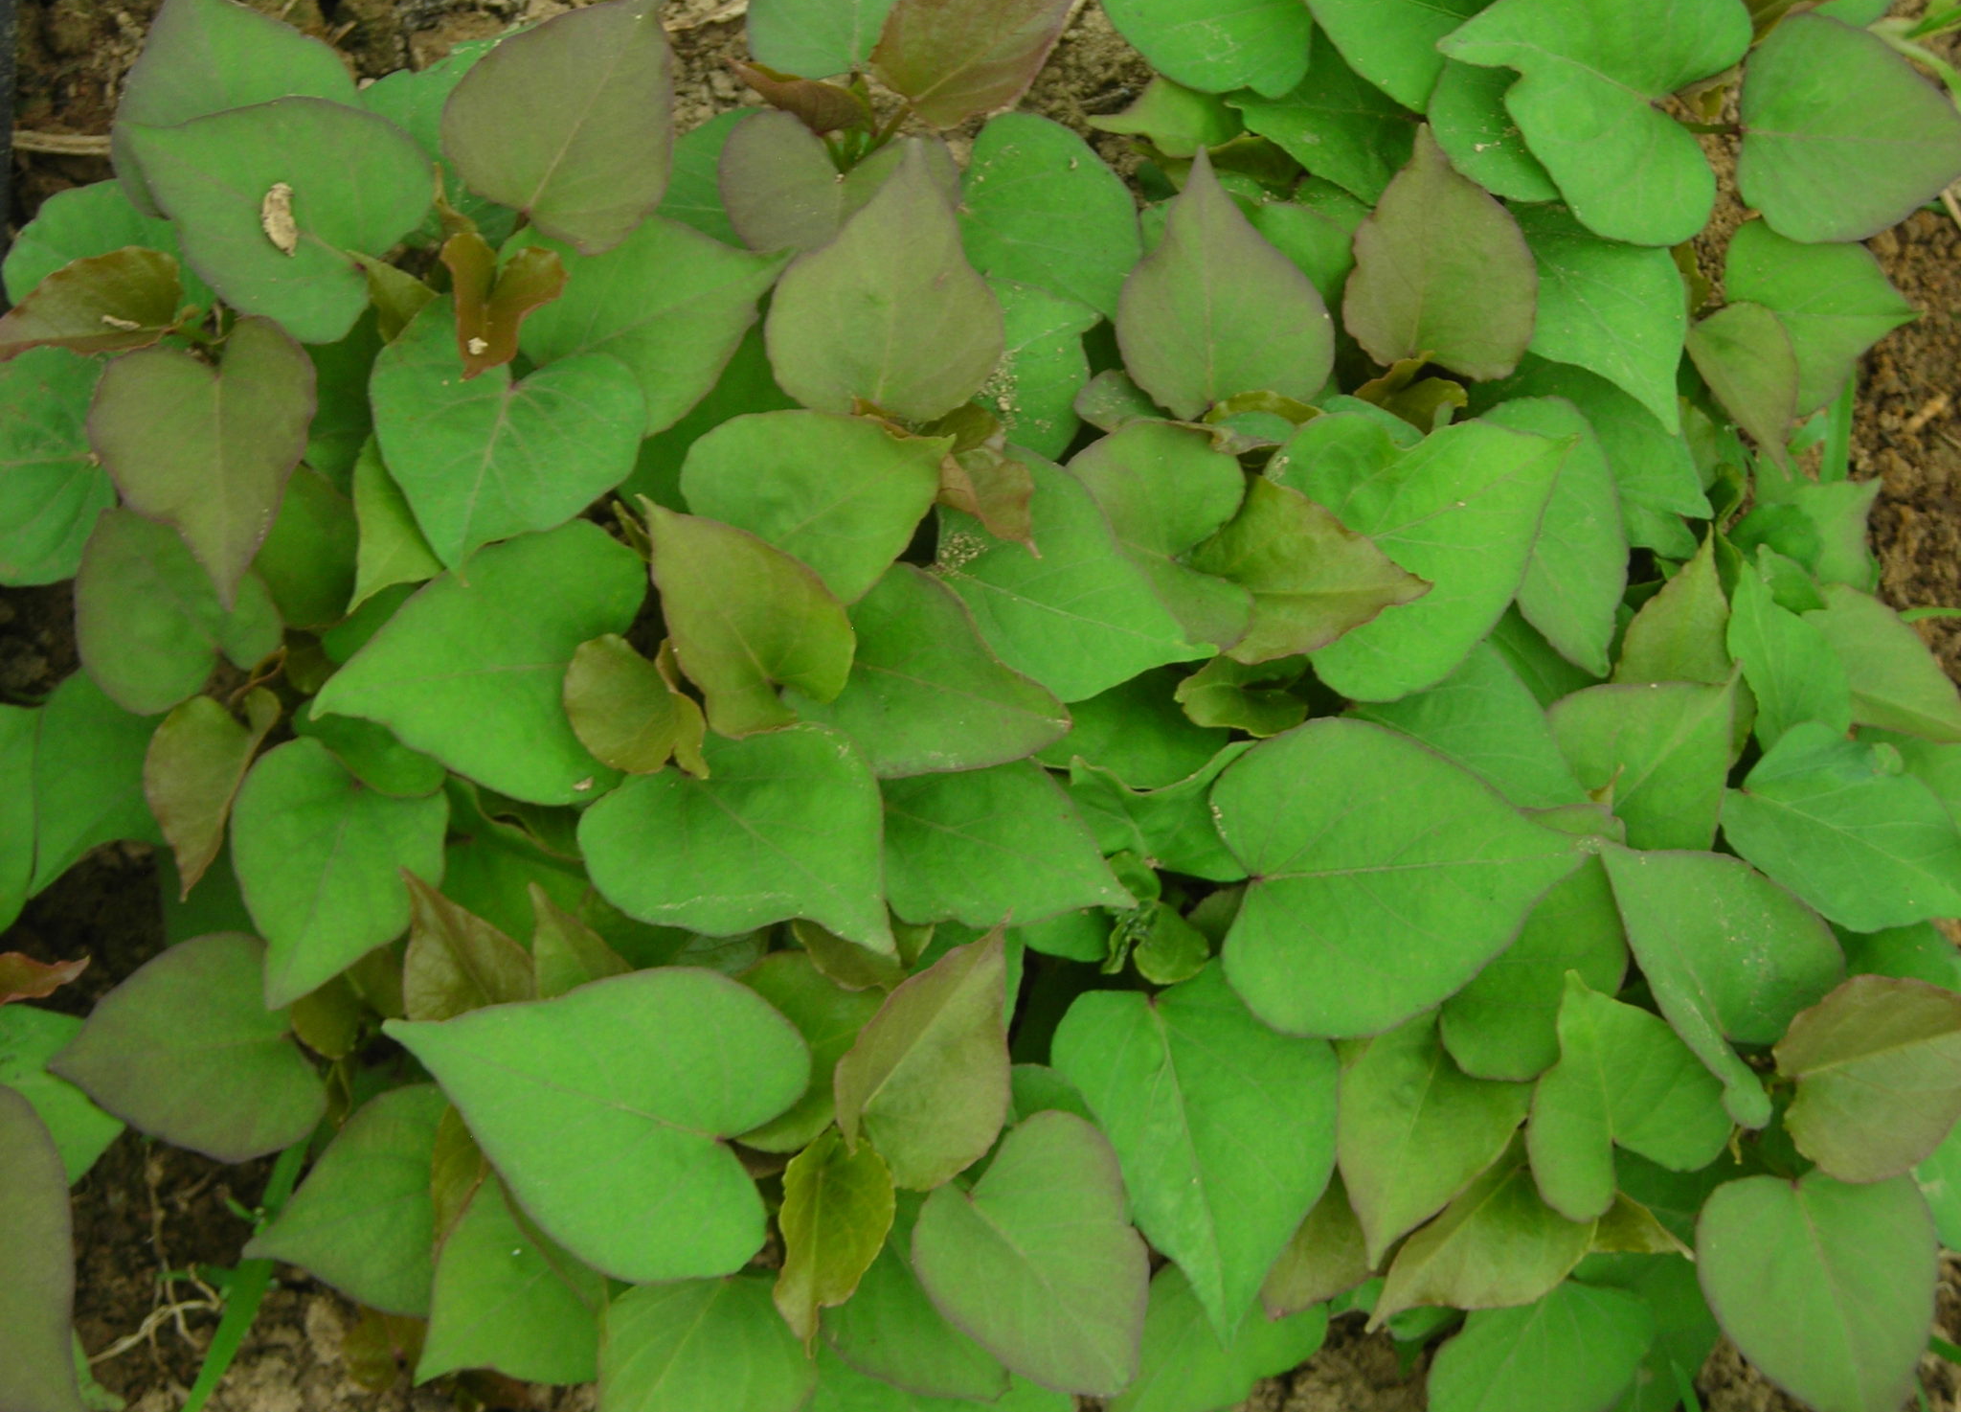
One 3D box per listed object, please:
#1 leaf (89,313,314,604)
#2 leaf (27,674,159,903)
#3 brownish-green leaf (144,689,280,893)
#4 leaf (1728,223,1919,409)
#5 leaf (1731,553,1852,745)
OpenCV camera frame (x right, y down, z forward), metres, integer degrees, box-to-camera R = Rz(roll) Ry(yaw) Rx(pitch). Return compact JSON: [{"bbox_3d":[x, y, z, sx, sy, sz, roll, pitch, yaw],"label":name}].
[{"bbox_3d":[-0.220,-0.070,1.040,0.064,0.018,0.085,-4,72,1],"label":"leaf"},{"bbox_3d":[-0.243,0.018,1.027,0.056,0.020,0.072,31,86,9],"label":"leaf"},{"bbox_3d":[-0.210,0.023,1.004,0.034,0.025,0.055,17,84,-10],"label":"brownish-green leaf"},{"bbox_3d":[0.247,-0.114,1.085,0.059,0.018,0.062,0,66,-9],"label":"leaf"},{"bbox_3d":[0.221,-0.013,1.006,0.035,0.022,0.065,-20,72,9],"label":"leaf"}]

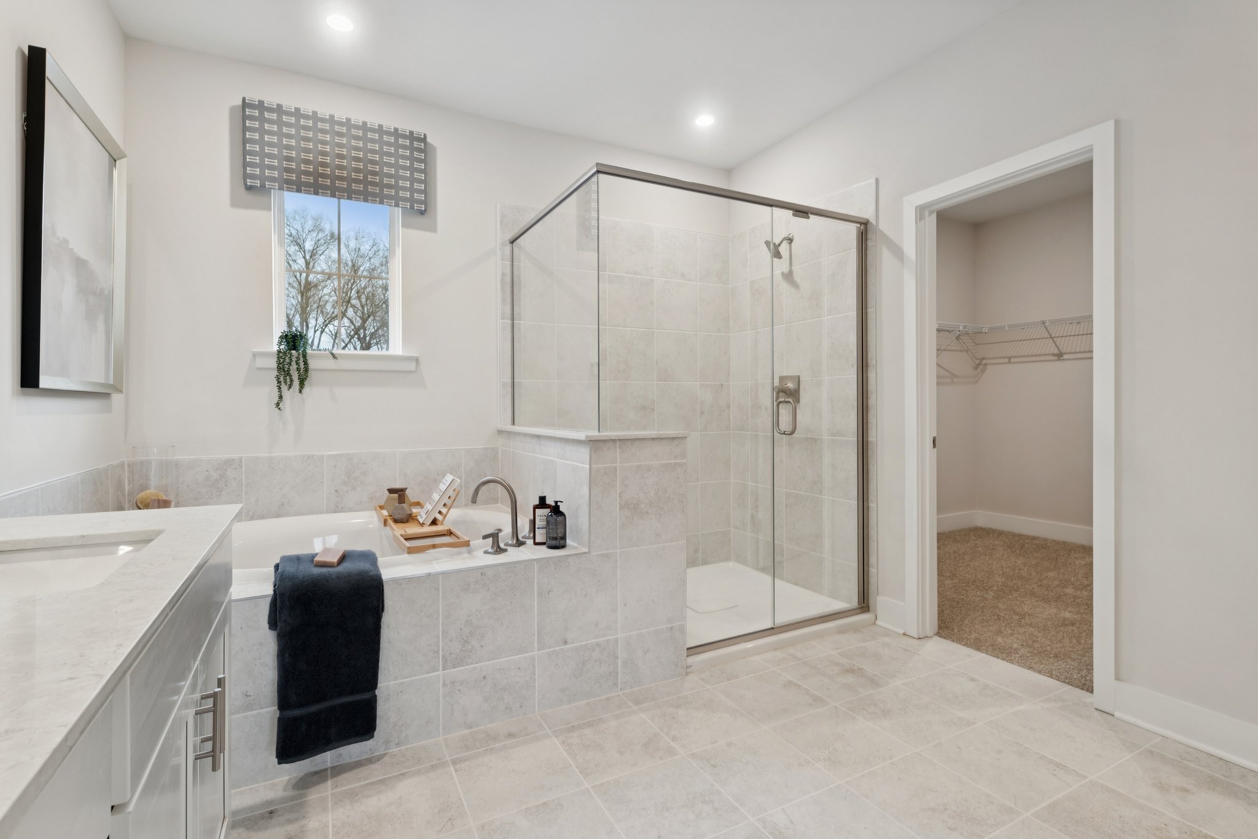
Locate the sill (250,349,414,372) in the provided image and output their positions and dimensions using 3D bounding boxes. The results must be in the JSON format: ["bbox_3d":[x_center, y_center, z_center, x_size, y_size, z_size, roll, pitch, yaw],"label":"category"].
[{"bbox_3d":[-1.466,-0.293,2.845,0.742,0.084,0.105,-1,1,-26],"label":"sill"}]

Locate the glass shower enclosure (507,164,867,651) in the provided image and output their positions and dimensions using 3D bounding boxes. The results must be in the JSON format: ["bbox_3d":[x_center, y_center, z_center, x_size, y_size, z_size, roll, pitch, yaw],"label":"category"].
[{"bbox_3d":[0.292,-0.007,3.060,1.544,2.038,1.178,-1,1,-26],"label":"glass shower enclosure"}]

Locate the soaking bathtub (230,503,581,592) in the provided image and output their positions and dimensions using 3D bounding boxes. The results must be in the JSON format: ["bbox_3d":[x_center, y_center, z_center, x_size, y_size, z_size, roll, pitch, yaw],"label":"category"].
[{"bbox_3d":[-1.162,0.711,2.311,1.541,0.499,1.194,-1,1,-26],"label":"soaking bathtub"}]

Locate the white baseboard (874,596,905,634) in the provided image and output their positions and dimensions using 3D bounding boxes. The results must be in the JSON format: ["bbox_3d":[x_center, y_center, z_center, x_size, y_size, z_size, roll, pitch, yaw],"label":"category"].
[{"bbox_3d":[1.293,0.971,2.776,0.024,0.140,0.176,-1,1,-26],"label":"white baseboard"}]

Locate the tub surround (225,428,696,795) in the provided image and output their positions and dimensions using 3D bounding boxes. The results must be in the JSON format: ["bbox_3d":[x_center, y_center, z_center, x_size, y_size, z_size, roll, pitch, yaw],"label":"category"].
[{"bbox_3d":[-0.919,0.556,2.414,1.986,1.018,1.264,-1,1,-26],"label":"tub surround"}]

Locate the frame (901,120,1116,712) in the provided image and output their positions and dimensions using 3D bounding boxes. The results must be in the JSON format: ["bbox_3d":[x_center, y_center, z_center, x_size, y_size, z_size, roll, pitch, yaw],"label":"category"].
[{"bbox_3d":[1.564,-0.008,2.350,0.145,2.102,0.826,-1,1,-26],"label":"frame"}]

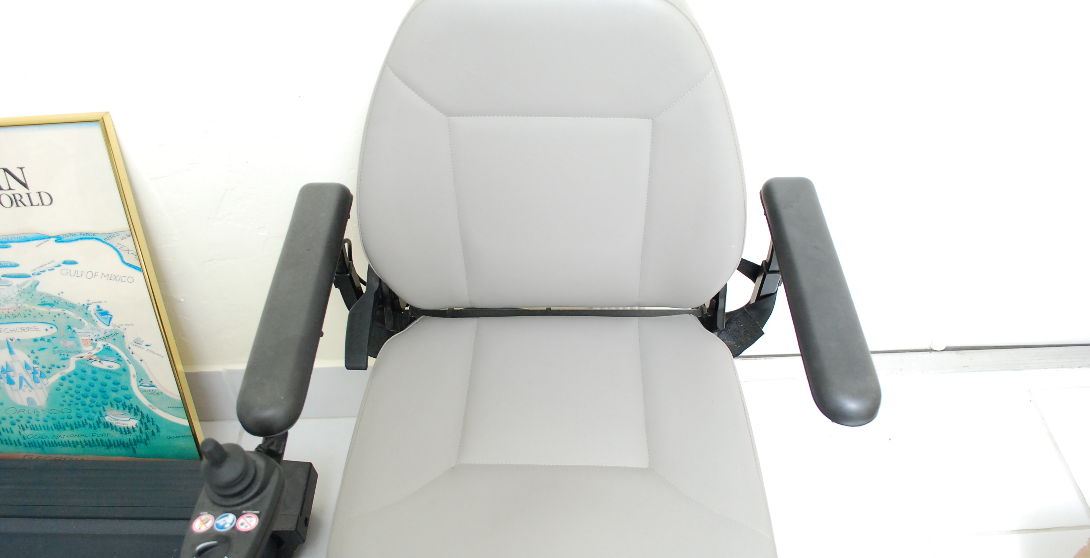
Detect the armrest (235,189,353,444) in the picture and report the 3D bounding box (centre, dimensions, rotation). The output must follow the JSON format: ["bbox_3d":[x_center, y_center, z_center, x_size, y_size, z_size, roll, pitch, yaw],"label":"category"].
[{"bbox_3d":[-0.274,0.017,0.920,0.059,0.036,0.342,-1,49,1],"label":"armrest"}]

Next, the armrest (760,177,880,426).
[{"bbox_3d":[0.299,0.008,0.906,0.058,0.036,0.334,-1,49,1],"label":"armrest"}]

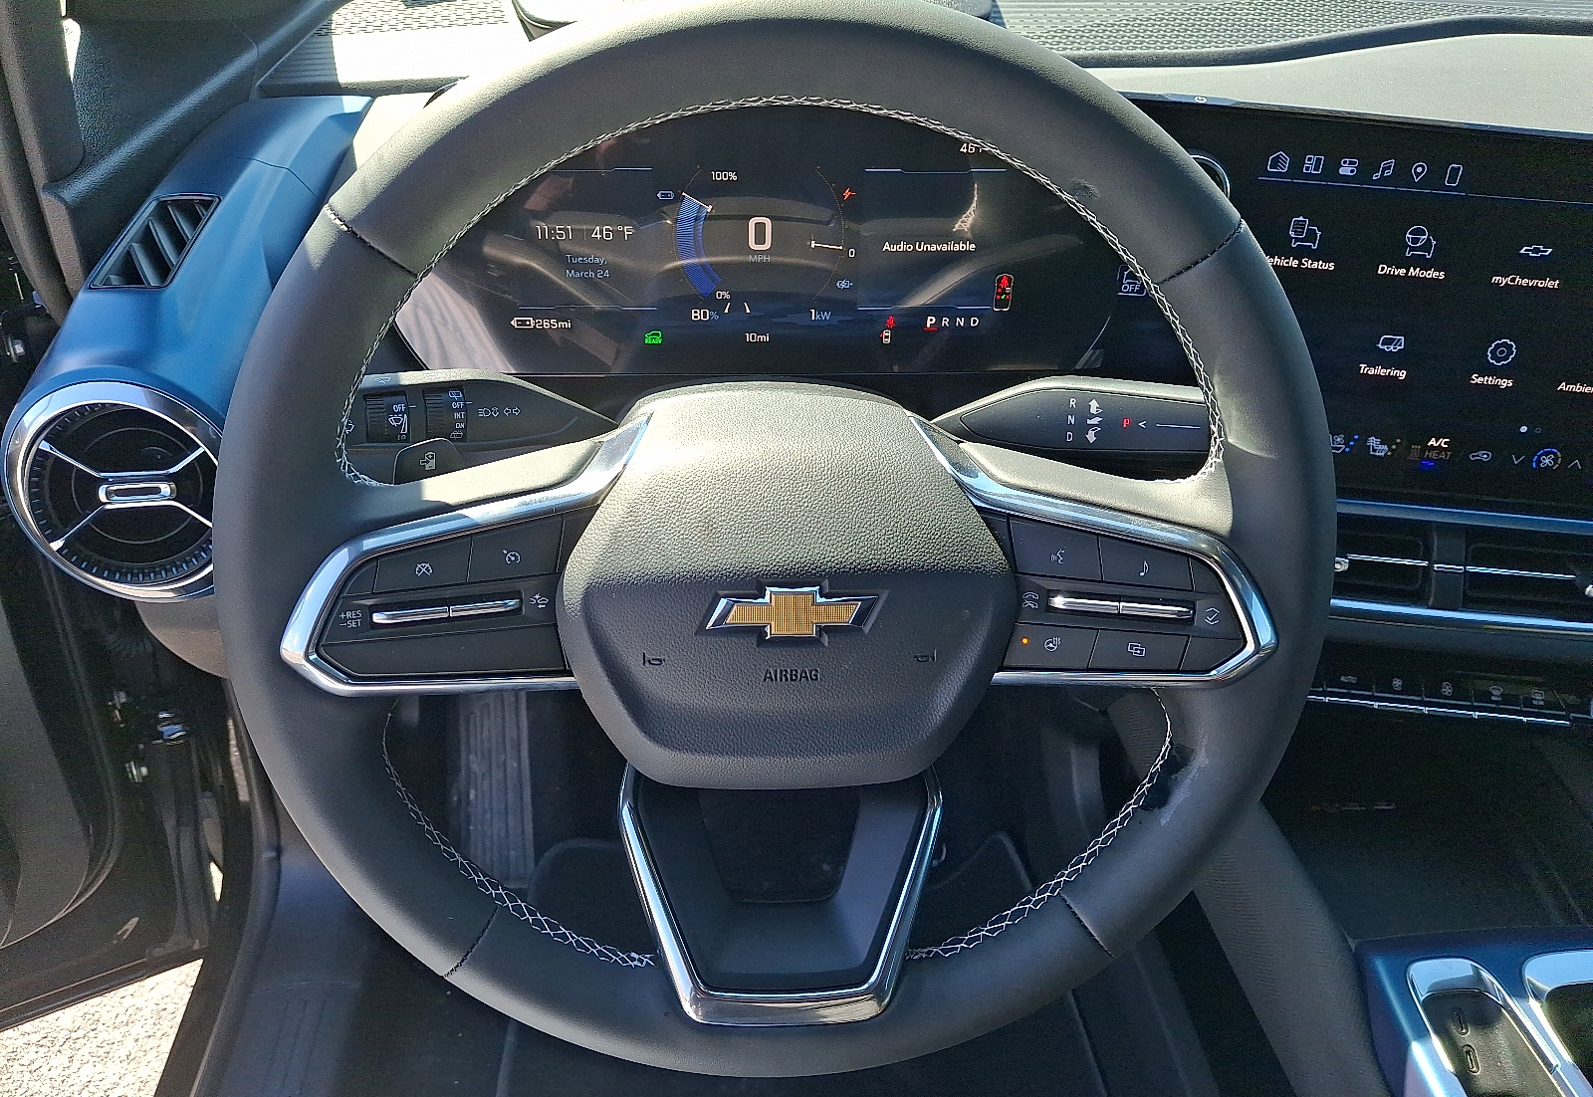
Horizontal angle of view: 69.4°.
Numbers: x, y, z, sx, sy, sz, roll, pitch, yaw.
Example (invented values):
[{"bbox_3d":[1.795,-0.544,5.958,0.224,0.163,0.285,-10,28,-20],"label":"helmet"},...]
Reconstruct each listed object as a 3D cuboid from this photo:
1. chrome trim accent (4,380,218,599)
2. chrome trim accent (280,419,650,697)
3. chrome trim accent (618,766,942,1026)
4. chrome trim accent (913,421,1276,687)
[{"bbox_3d":[-0.312,-0.023,0.540,0.112,0.112,0.028,0,25,-4],"label":"chrome trim accent"},{"bbox_3d":[-0.109,0.005,0.394,0.126,0.094,0.036,-3,12,-15],"label":"chrome trim accent"},{"bbox_3d":[-0.004,0.127,0.425,0.122,0.086,0.030,0,2,-4],"label":"chrome trim accent"},{"bbox_3d":[0.104,0.004,0.410,0.126,0.094,0.036,2,11,6],"label":"chrome trim accent"}]

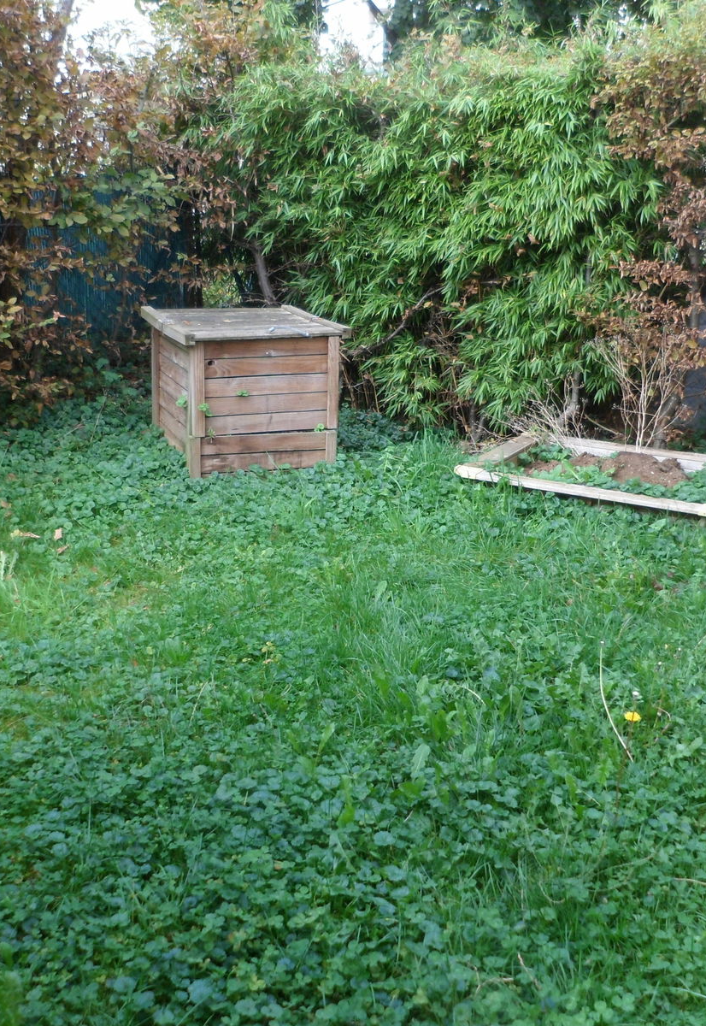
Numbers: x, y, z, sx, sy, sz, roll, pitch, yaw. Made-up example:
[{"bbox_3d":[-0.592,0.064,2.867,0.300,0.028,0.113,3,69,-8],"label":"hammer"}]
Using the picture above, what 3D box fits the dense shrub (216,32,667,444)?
[{"bbox_3d":[0.530,-1.870,7.000,2.750,2.380,1.250,8,18,18],"label":"dense shrub"}]

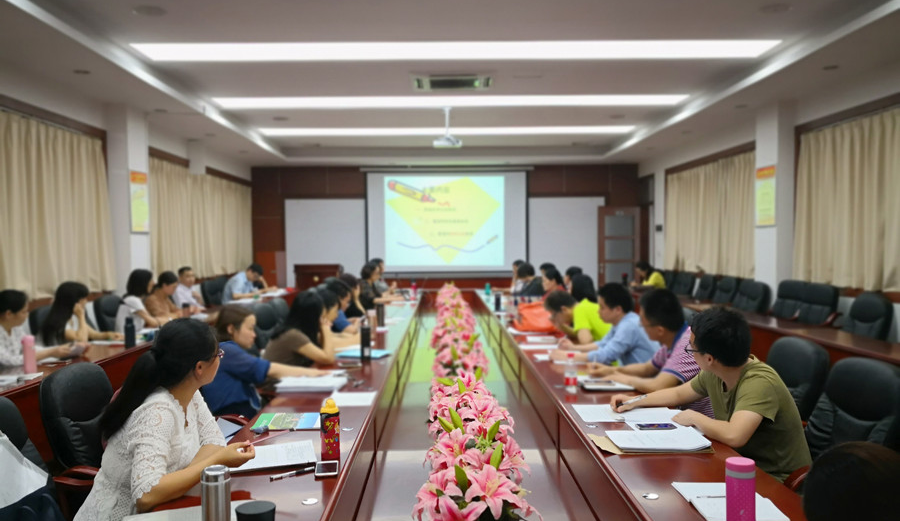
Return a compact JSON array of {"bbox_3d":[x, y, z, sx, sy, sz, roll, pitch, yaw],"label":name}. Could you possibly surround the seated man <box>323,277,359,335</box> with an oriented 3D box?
[{"bbox_3d":[-1.073,0.764,5.903,0.800,1.200,0.500,0,1,-1],"label":"seated man"}]

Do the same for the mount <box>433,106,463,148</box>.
[{"bbox_3d":[-0.030,-1.585,8.383,0.350,0.500,0.300,0,1,-1],"label":"mount"}]

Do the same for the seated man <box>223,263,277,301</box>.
[{"bbox_3d":[-2.817,0.639,9.589,0.750,1.200,0.620,0,1,8],"label":"seated man"}]

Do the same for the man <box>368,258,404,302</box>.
[{"bbox_3d":[-1.058,0.631,9.902,0.780,1.280,0.500,0,1,-1],"label":"man"}]

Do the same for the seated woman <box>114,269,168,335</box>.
[{"bbox_3d":[-2.831,0.736,6.429,0.800,1.250,0.500,-1,1,-16],"label":"seated woman"}]

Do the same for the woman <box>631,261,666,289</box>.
[{"bbox_3d":[3.204,0.623,11.260,0.780,1.200,0.480,0,1,-1],"label":"woman"}]

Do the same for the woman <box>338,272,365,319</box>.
[{"bbox_3d":[-1.078,0.705,6.909,0.640,1.180,0.500,-1,1,-6],"label":"woman"}]

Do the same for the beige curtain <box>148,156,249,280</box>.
[{"bbox_3d":[-3.565,-0.551,10.552,0.140,1.480,4.700,0,1,-1],"label":"beige curtain"}]

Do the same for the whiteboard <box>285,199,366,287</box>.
[{"bbox_3d":[-2.423,-0.290,13.715,1.680,1.800,0.050,0,1,-1],"label":"whiteboard"}]

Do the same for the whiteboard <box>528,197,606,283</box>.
[{"bbox_3d":[2.171,-0.309,12.990,1.450,1.720,0.050,0,1,-1],"label":"whiteboard"}]

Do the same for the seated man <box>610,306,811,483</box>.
[{"bbox_3d":[0.968,0.779,2.591,0.740,1.230,0.580,-1,2,-20],"label":"seated man"}]

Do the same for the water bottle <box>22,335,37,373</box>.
[{"bbox_3d":[-2.342,0.524,3.920,0.069,0.206,0.069,0,1,-1],"label":"water bottle"}]

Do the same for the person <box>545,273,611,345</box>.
[{"bbox_3d":[1.065,0.781,5.332,0.850,1.160,0.520,0,1,-1],"label":"person"}]

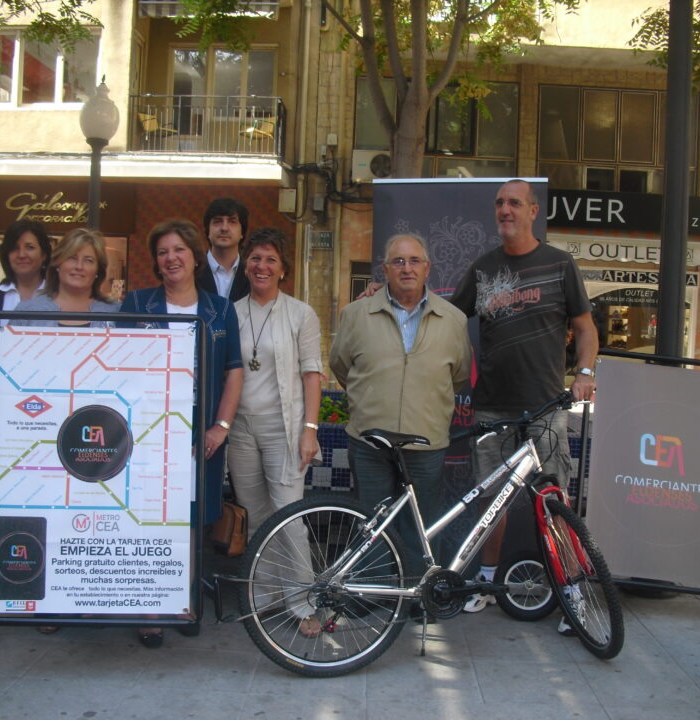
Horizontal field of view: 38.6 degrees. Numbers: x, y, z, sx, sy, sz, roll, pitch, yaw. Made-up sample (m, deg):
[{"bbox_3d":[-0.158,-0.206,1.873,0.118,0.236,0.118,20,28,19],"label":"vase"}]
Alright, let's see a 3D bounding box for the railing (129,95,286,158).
[{"bbox_3d":[-2.454,-4.044,17.518,2.694,1.010,0.700,2,2,6],"label":"railing"}]

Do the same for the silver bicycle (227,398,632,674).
[{"bbox_3d":[0.330,0.641,3.801,1.500,1.050,0.620,2,2,-17],"label":"silver bicycle"}]

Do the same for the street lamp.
[{"bbox_3d":[-2.820,-1.171,11.069,0.440,3.912,0.440,2,2,0],"label":"street lamp"}]

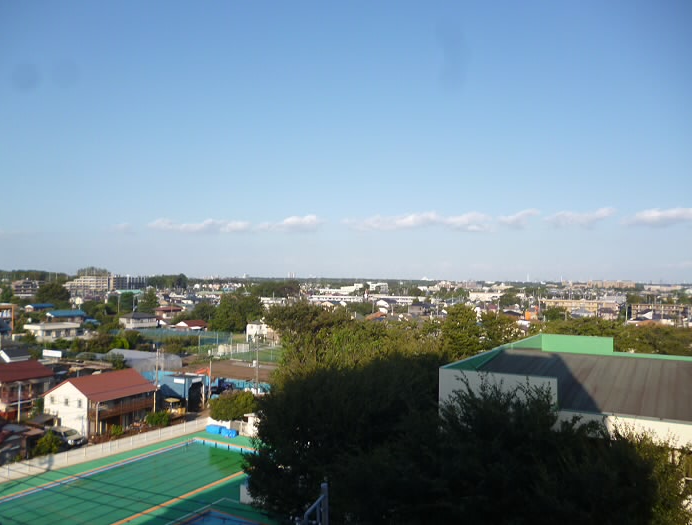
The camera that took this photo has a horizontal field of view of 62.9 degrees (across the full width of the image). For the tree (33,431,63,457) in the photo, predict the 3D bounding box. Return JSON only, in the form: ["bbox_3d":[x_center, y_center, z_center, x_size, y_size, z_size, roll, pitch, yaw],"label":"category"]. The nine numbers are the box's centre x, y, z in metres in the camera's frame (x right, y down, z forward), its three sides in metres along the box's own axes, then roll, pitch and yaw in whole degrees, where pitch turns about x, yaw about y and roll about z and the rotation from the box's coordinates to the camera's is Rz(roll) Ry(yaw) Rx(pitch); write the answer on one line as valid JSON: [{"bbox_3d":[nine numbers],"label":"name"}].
[{"bbox_3d":[-32.423,19.943,61.500,2.900,3.280,2.800,0,-2,0],"label":"tree"}]

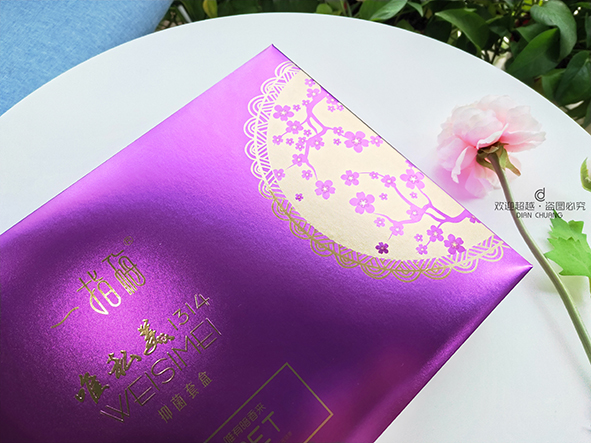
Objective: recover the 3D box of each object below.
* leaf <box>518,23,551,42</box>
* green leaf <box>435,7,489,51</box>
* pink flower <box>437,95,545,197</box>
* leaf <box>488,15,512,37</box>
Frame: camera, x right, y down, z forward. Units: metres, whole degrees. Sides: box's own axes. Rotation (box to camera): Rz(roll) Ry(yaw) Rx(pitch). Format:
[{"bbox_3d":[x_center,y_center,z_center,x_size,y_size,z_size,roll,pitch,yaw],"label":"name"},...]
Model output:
[{"bbox_3d":[0.382,-0.302,0.630,0.056,0.022,0.040,32,90,10],"label":"leaf"},{"bbox_3d":[0.260,-0.298,0.610,0.088,0.030,0.050,39,91,10],"label":"green leaf"},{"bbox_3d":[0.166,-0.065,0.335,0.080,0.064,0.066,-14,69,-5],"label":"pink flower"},{"bbox_3d":[0.338,-0.323,0.650,0.036,0.022,0.050,-32,81,4],"label":"leaf"}]

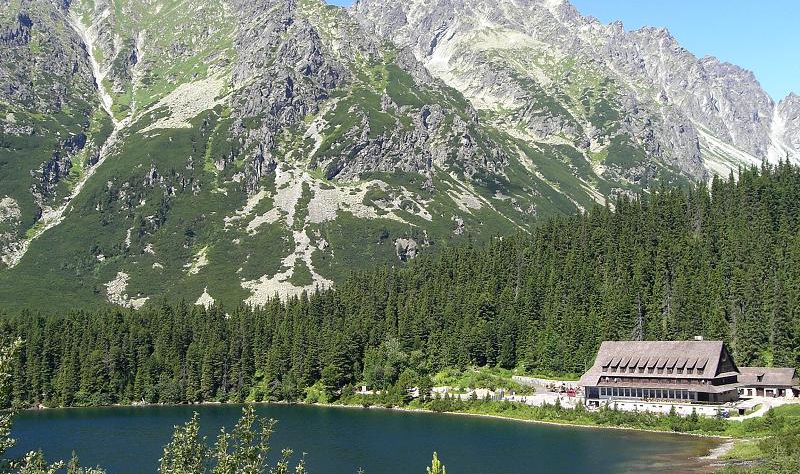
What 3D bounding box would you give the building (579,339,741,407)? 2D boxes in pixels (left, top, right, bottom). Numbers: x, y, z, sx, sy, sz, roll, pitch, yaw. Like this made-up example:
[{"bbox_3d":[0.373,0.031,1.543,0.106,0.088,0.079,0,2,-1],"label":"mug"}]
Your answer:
[{"bbox_3d":[76.270,39.570,258.730,41.280,17.240,23.000,-5,-7,35],"label":"building"}]

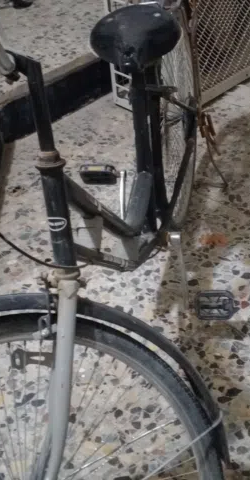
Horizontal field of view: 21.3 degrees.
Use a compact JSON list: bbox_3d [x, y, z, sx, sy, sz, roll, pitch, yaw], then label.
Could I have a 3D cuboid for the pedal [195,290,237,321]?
[{"bbox_3d":[0.217,0.158,1.600,0.094,0.026,0.066,-1,61,12],"label":"pedal"}]

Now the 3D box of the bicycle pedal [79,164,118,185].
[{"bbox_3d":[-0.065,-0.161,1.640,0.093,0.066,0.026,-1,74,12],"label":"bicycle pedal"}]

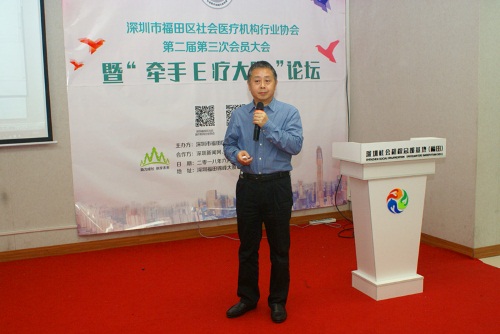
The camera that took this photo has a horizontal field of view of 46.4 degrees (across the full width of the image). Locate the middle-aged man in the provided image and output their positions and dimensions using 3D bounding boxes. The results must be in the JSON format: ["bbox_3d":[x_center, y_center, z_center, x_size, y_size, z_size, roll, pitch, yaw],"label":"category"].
[{"bbox_3d":[0.078,0.165,3.882,0.540,1.700,0.420,1,8,15],"label":"middle-aged man"}]

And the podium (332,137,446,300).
[{"bbox_3d":[1.028,0.359,4.355,0.712,1.152,0.398,-4,8,-21],"label":"podium"}]

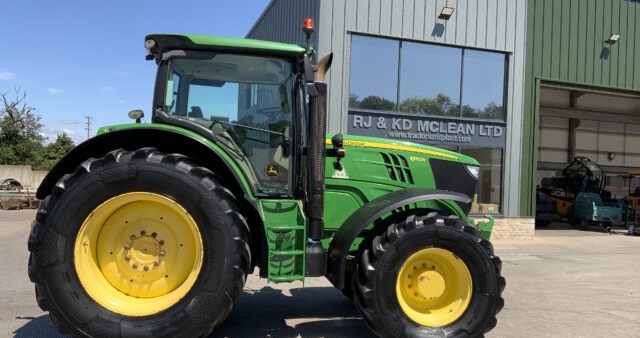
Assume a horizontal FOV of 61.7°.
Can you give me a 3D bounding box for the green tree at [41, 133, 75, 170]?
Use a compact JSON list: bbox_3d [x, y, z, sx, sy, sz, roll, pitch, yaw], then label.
[{"bbox_3d":[-15.400,-0.450,32.000,2.600,3.500,2.500,3,-1,-27],"label":"green tree"}]

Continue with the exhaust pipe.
[{"bbox_3d":[-0.010,-0.045,5.520,0.270,2.330,0.220,3,-1,-9],"label":"exhaust pipe"}]

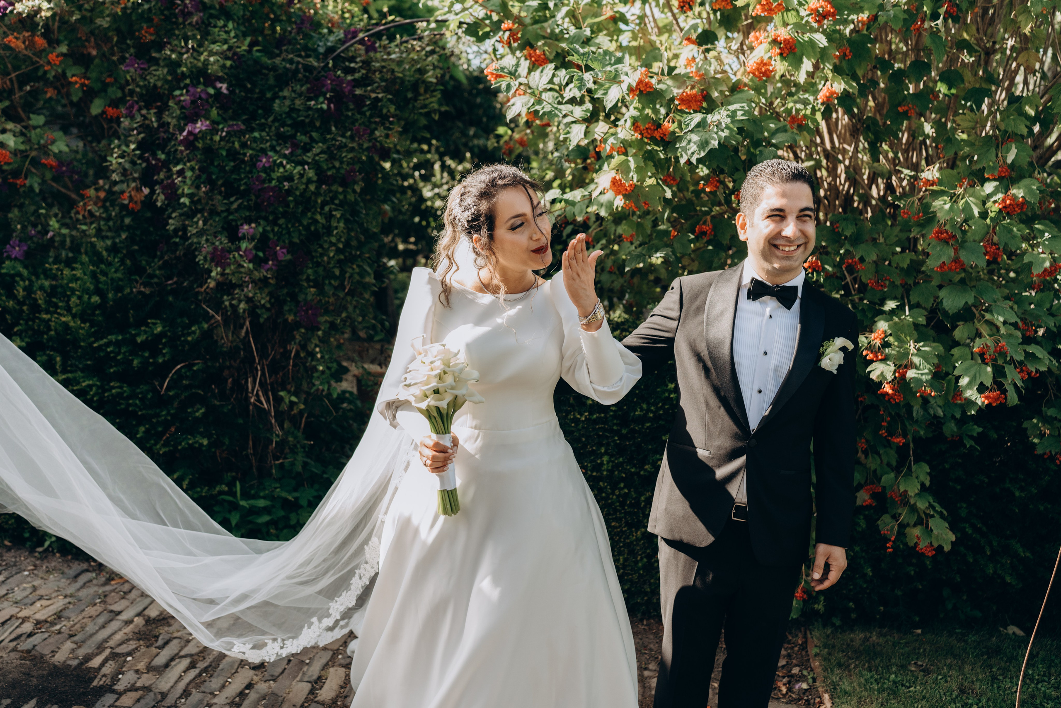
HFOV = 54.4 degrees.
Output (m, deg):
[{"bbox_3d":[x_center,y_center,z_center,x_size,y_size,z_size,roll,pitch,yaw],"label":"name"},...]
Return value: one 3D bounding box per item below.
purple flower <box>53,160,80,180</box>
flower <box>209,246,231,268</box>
[{"bbox_3d":[-2.227,-0.885,4.950,0.131,0.096,0.060,0,6,-5],"label":"purple flower"},{"bbox_3d":[-1.384,-0.431,4.600,0.096,0.103,0.050,0,6,-5],"label":"flower"}]

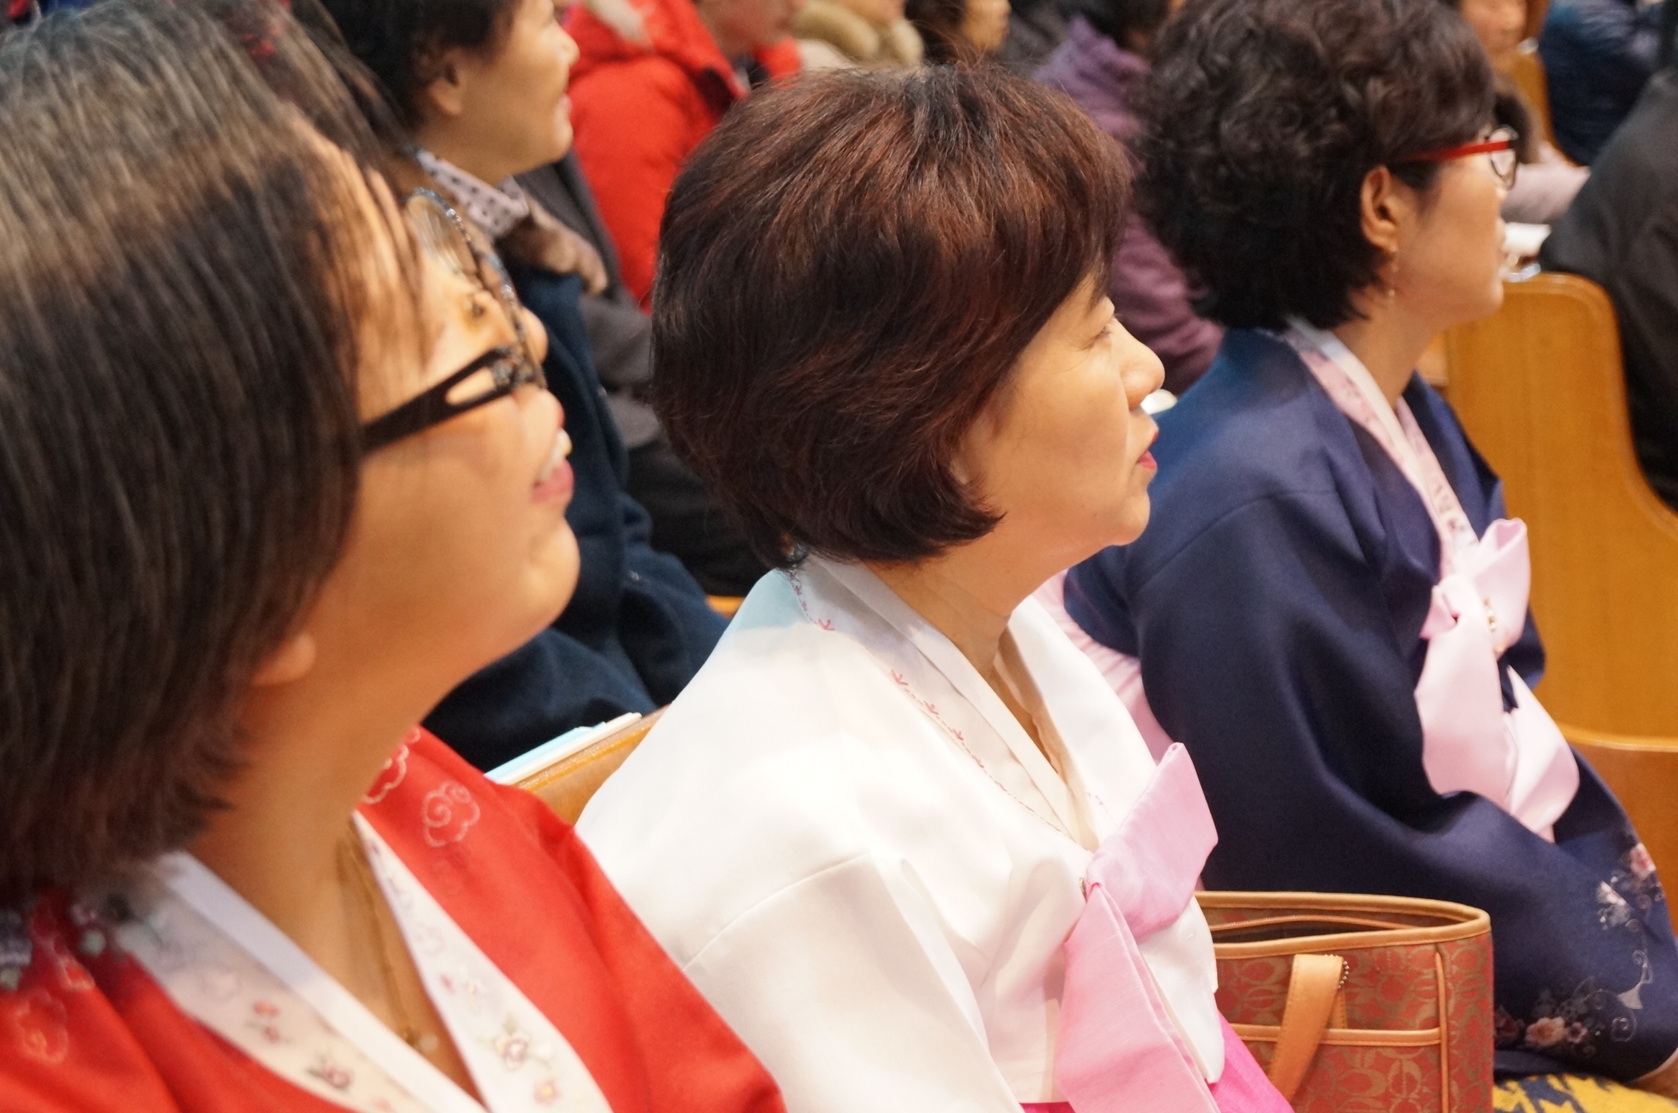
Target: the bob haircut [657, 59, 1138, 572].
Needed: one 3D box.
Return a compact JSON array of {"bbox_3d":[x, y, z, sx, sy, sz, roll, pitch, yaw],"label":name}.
[{"bbox_3d":[0.024,-0.114,1.660,0.228,0.235,0.205,-9,14,-14],"label":"bob haircut"}]

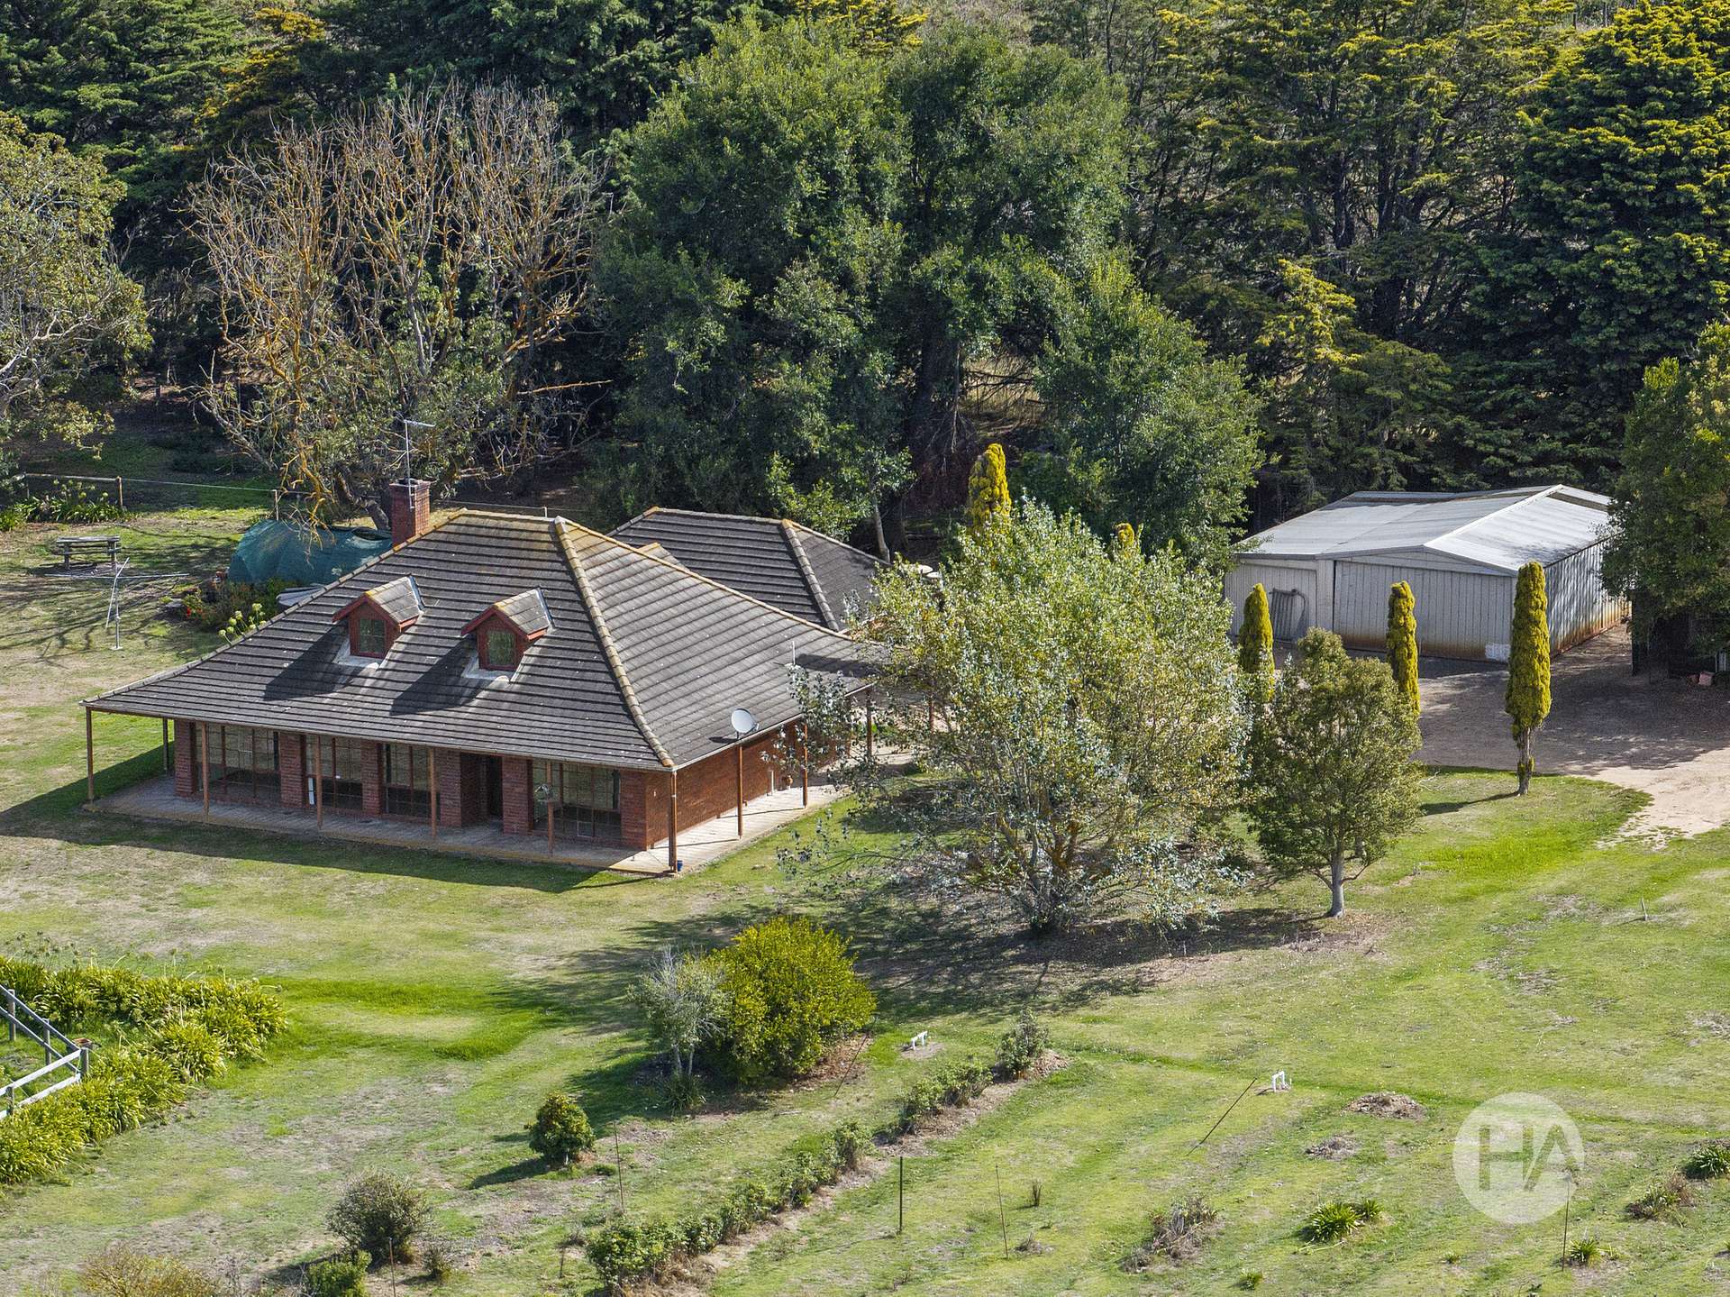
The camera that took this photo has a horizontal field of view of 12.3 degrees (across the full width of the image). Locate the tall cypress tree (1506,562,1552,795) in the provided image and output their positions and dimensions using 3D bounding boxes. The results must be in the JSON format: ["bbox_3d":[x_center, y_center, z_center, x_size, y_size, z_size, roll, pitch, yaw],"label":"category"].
[{"bbox_3d":[16.773,0.740,203.277,1.150,6.000,1.150,-1,13,0],"label":"tall cypress tree"}]

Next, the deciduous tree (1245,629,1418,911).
[{"bbox_3d":[11.284,3.025,192.512,4.157,7.040,3.950,0,12,0],"label":"deciduous tree"}]

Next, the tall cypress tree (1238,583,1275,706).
[{"bbox_3d":[10.219,0.875,206.652,1.079,5.195,1.079,0,12,0],"label":"tall cypress tree"}]

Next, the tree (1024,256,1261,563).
[{"bbox_3d":[7.931,-6.203,228.654,6.716,9.617,6.380,0,12,0],"label":"tree"}]

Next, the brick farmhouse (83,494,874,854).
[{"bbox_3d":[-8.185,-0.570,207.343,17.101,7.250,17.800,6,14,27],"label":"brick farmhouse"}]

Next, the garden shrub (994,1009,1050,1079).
[{"bbox_3d":[3.519,8.861,181.180,1.250,1.449,1.187,0,12,0],"label":"garden shrub"}]

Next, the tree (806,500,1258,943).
[{"bbox_3d":[3.831,1.546,190.995,10.600,10.200,9.800,-1,13,0],"label":"tree"}]

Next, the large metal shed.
[{"bbox_3d":[16.097,-2.360,223.205,9.300,3.150,9.000,6,14,29],"label":"large metal shed"}]

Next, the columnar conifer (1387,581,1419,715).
[{"bbox_3d":[13.979,0.841,206.644,0.940,5.266,0.940,0,12,0],"label":"columnar conifer"}]

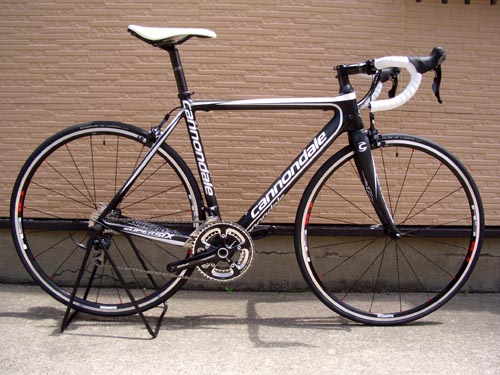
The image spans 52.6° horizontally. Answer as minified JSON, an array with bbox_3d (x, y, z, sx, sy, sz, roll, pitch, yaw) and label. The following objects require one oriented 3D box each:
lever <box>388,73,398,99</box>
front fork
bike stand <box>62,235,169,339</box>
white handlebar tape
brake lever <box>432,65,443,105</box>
[{"bbox_3d":[0.534,-0.361,1.881,0.032,0.115,0.026,1,8,-1],"label":"lever"},{"bbox_3d":[0.419,-0.017,1.721,0.098,0.392,0.118,-16,8,1],"label":"front fork"},{"bbox_3d":[-0.464,0.293,1.751,0.320,0.350,0.260,1,8,-1],"label":"bike stand"},{"bbox_3d":[0.429,-0.307,1.535,0.146,0.162,0.150,1,8,-1],"label":"white handlebar tape"},{"bbox_3d":[0.548,-0.301,1.477,0.032,0.118,0.026,1,8,-1],"label":"brake lever"}]

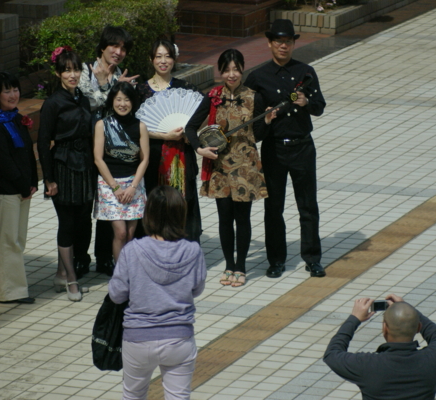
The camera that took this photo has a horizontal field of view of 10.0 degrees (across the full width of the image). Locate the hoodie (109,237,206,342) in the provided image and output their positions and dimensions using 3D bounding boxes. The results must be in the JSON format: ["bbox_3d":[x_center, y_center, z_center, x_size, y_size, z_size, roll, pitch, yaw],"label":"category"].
[{"bbox_3d":[-0.317,0.463,13.041,0.510,0.550,0.370,-3,13,-8],"label":"hoodie"}]

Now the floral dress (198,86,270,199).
[{"bbox_3d":[0.111,-0.395,17.402,0.460,0.800,0.300,1,13,8],"label":"floral dress"}]

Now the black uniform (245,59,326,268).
[{"bbox_3d":[0.479,-0.259,17.582,0.560,1.420,0.340,1,13,10],"label":"black uniform"}]

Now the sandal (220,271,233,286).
[{"bbox_3d":[0.060,0.546,17.386,0.090,0.070,0.230,2,13,12],"label":"sandal"}]

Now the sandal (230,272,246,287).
[{"bbox_3d":[0.143,0.552,17.354,0.095,0.070,0.230,0,13,6],"label":"sandal"}]

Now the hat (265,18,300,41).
[{"bbox_3d":[0.450,-1.188,17.407,0.260,0.130,0.290,1,13,8],"label":"hat"}]

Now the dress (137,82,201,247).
[{"bbox_3d":[-0.345,-0.286,17.974,0.460,1.150,0.340,1,13,8],"label":"dress"}]

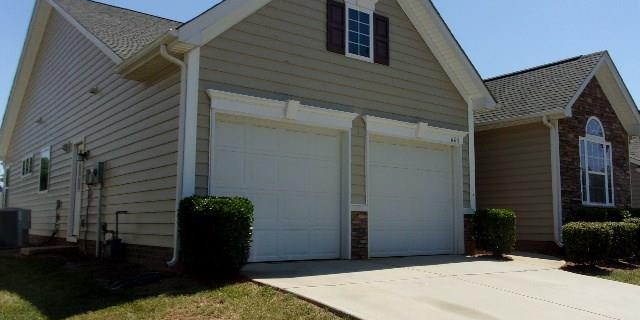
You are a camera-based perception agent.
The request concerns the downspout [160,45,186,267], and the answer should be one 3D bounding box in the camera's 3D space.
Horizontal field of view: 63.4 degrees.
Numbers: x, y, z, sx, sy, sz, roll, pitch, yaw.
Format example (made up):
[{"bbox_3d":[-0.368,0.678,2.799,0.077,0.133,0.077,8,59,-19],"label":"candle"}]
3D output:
[{"bbox_3d":[-2.019,-0.095,6.917,0.353,2.929,0.101,5,-8,-35],"label":"downspout"}]

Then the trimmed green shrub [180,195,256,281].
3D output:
[{"bbox_3d":[-1.295,0.946,6.568,0.768,0.980,0.778,5,-8,-35],"label":"trimmed green shrub"}]

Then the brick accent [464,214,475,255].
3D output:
[{"bbox_3d":[2.944,1.460,10.249,0.359,0.788,0.162,5,-8,-35],"label":"brick accent"}]

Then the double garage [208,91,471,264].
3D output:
[{"bbox_3d":[0.610,0.446,8.758,5.424,2.424,0.333,5,-8,-35],"label":"double garage"}]

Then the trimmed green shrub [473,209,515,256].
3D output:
[{"bbox_3d":[3.545,1.448,10.518,0.707,0.949,0.707,5,-8,-35],"label":"trimmed green shrub"}]

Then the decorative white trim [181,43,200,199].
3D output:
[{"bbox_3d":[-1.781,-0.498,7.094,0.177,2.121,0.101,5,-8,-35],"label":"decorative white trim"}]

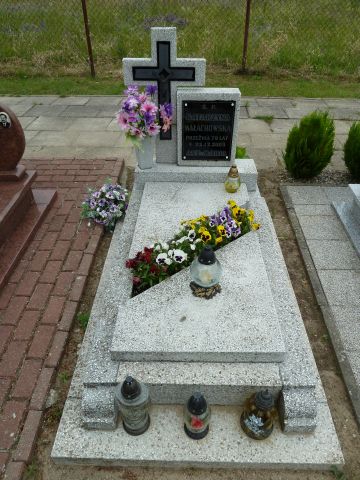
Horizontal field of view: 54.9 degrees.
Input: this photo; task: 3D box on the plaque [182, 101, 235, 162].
[{"bbox_3d":[0.179,-0.701,2.255,0.331,0.396,0.020,1,39,1],"label":"plaque"}]

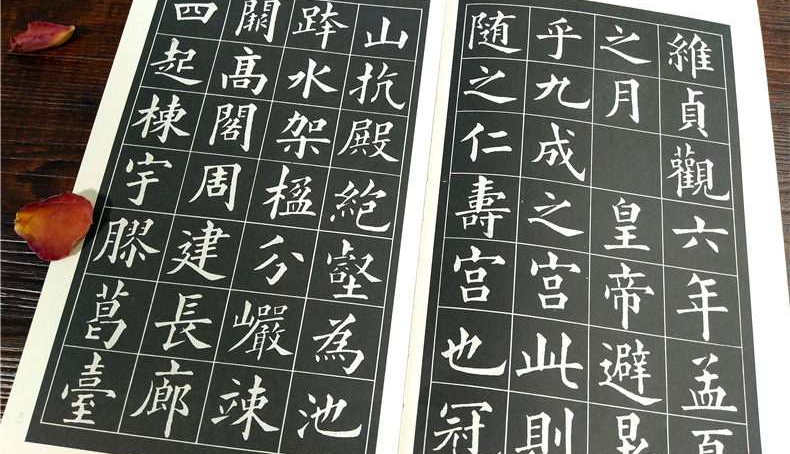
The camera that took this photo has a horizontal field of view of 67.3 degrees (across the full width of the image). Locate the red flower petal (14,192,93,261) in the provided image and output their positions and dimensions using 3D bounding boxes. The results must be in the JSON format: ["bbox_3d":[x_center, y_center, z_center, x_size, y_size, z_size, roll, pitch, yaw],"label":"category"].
[{"bbox_3d":[-0.172,-0.001,0.300,0.042,0.013,0.037,1,71,1],"label":"red flower petal"}]

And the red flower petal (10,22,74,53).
[{"bbox_3d":[-0.202,-0.109,0.341,0.041,0.011,0.016,-12,71,-3],"label":"red flower petal"}]

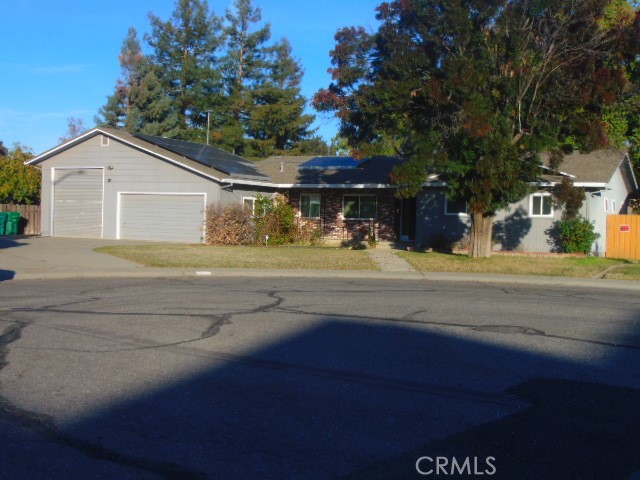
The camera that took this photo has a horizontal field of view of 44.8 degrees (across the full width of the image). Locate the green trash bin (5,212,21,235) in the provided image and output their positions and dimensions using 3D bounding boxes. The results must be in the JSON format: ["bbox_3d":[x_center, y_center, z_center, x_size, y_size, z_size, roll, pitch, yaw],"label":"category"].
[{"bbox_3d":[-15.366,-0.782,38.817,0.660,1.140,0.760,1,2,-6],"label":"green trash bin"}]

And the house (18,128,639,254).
[{"bbox_3d":[-0.055,-2.426,37.453,27.900,5.250,10.900,2,2,28],"label":"house"}]

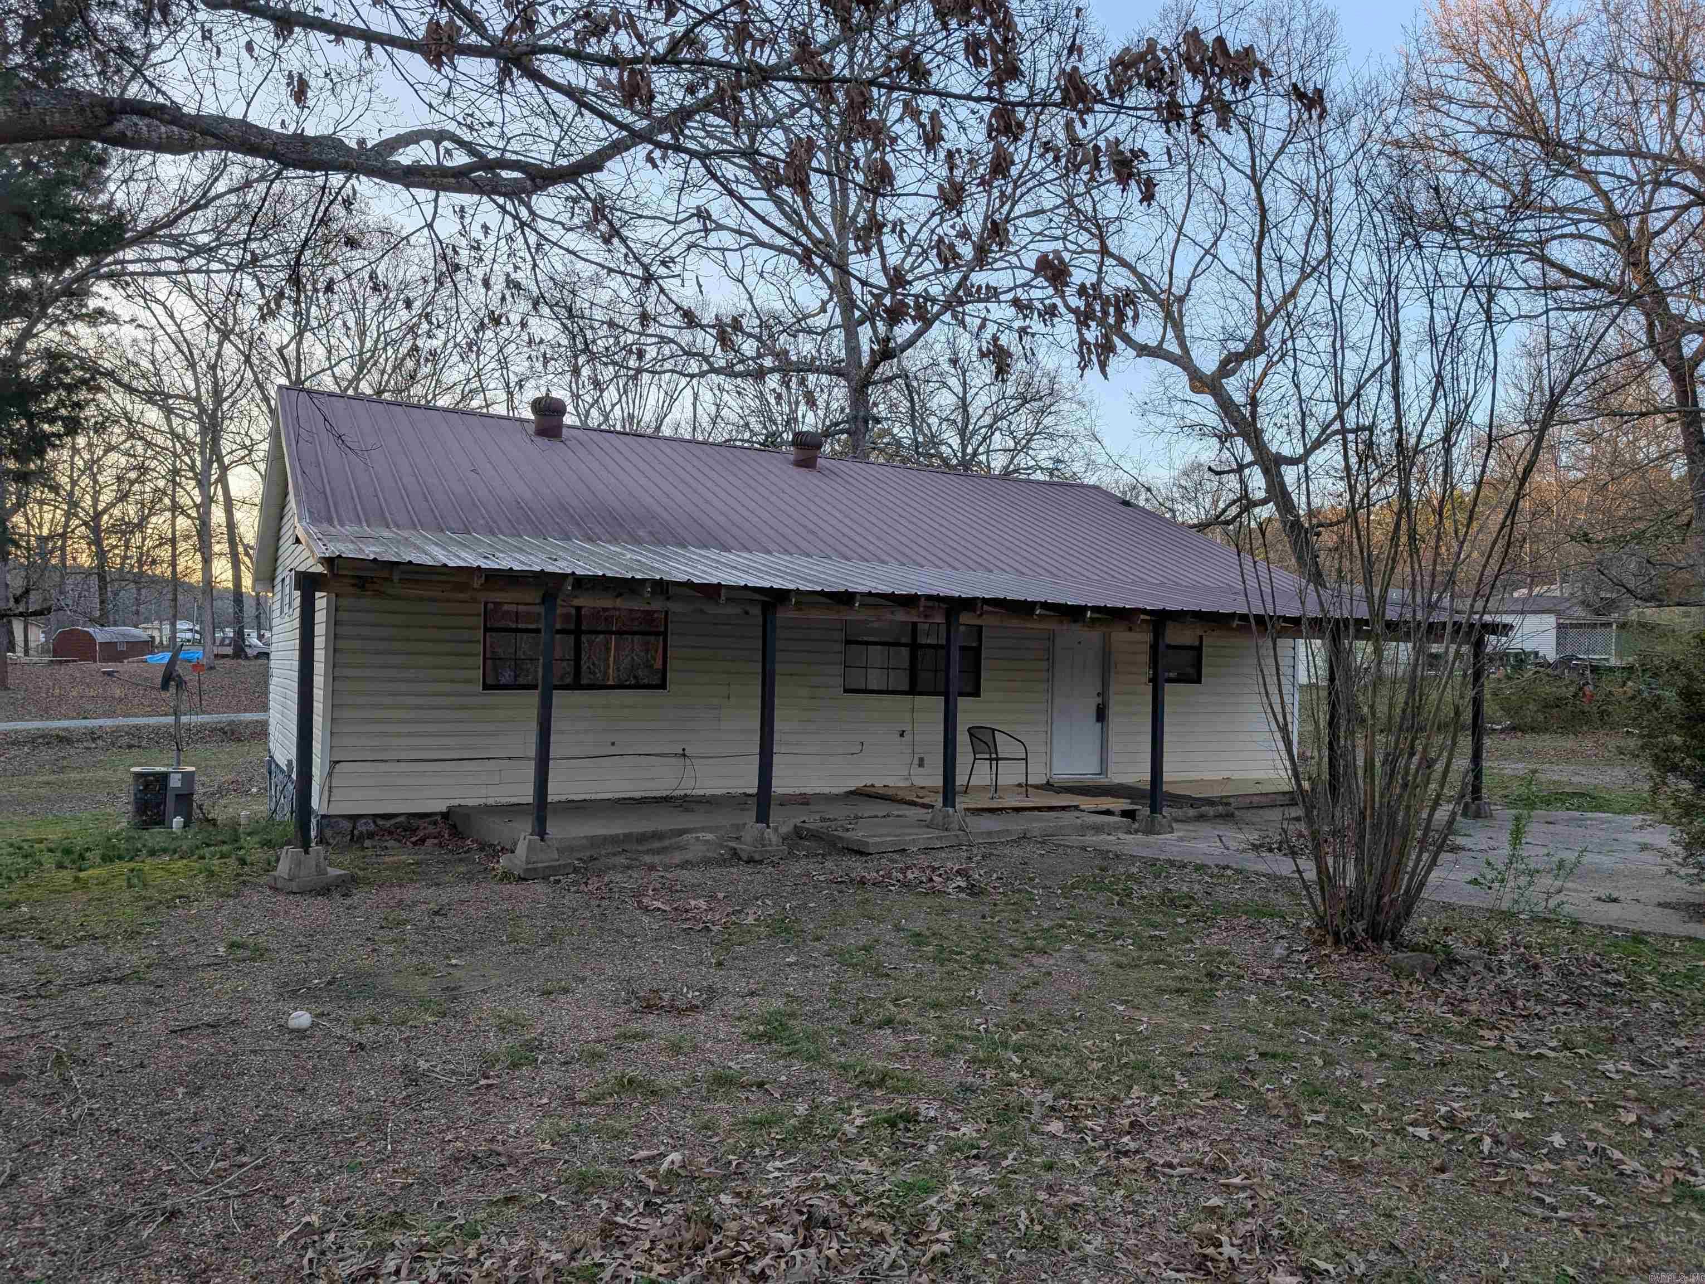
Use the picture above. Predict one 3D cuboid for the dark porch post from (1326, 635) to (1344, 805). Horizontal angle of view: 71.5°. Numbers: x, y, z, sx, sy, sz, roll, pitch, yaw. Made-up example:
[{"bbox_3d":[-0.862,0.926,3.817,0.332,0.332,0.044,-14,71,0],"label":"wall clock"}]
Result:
[{"bbox_3d":[5.423,0.851,13.282,0.093,1.956,0.093,2,-2,-29],"label":"dark porch post"}]

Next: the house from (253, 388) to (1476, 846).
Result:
[{"bbox_3d":[-0.253,-0.419,15.472,13.180,4.480,9.870,2,-2,-29],"label":"house"}]

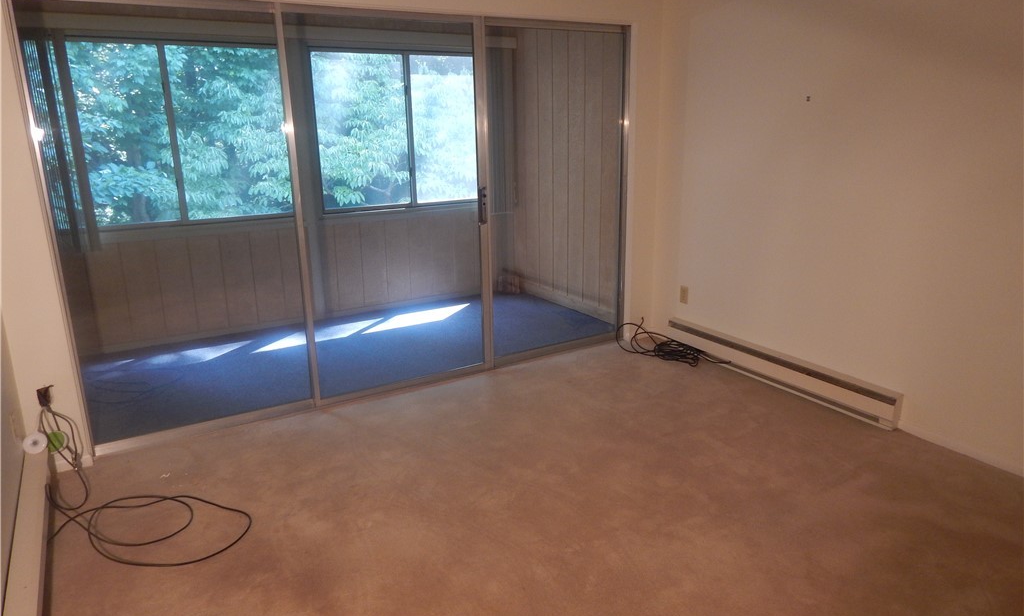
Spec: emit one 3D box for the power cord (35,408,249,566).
[{"bbox_3d":[-1.520,0.659,2.663,0.735,0.274,1.145,-9,17,-27],"label":"power cord"}]

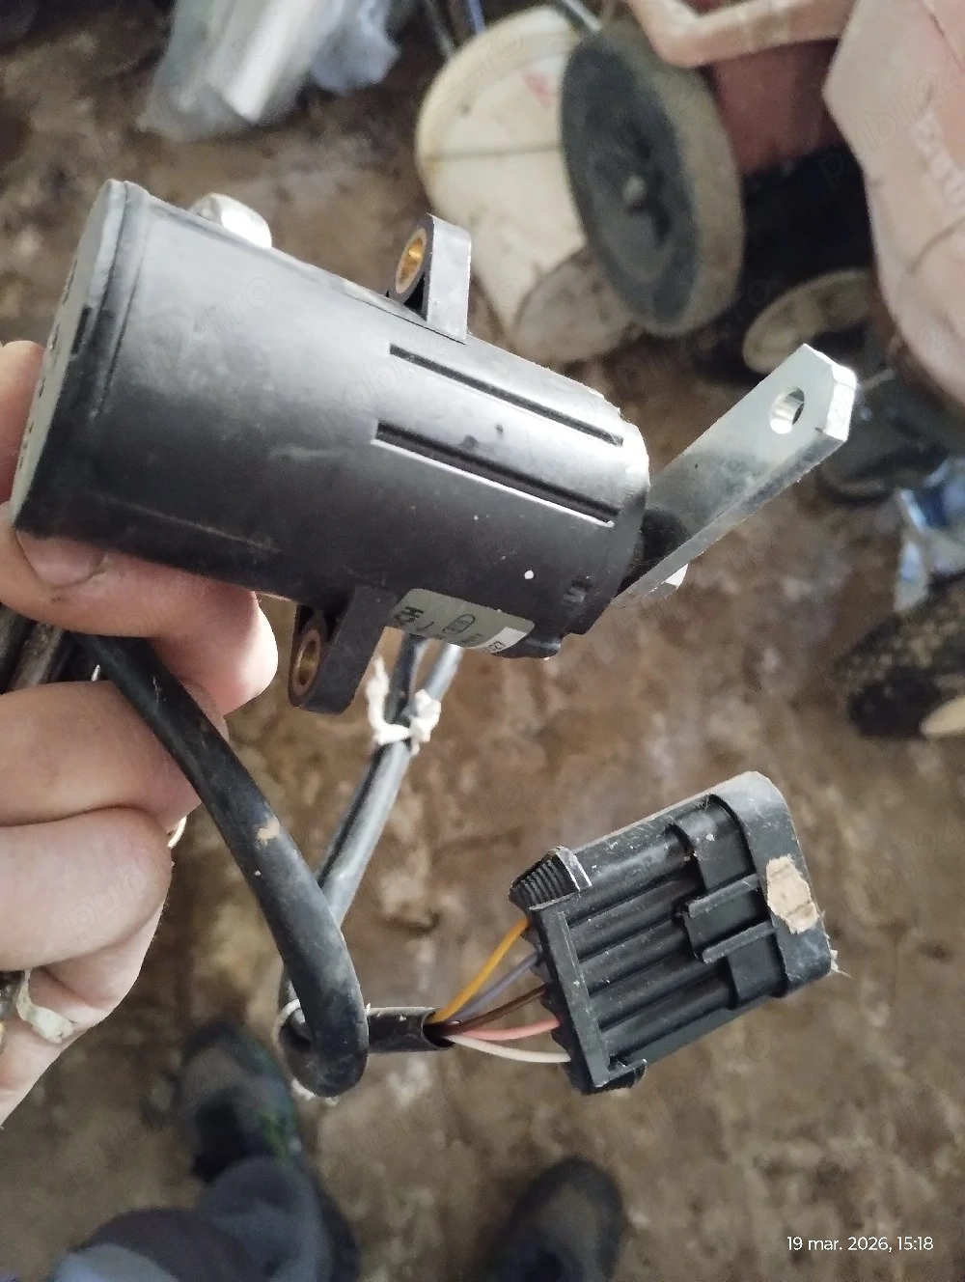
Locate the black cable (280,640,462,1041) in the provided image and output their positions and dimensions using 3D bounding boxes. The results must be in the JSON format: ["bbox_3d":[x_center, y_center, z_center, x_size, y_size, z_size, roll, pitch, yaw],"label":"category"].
[{"bbox_3d":[-0.022,0.035,0.256,0.028,0.185,0.020,2,114,5],"label":"black cable"}]

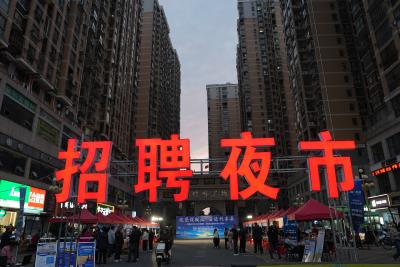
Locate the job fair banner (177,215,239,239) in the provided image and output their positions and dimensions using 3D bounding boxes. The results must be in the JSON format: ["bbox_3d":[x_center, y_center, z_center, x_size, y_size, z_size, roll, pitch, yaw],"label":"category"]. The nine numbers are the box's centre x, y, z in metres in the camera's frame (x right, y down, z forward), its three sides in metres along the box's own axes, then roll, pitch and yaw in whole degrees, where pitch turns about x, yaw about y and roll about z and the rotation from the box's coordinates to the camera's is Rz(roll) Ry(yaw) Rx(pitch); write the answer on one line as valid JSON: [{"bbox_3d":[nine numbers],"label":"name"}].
[{"bbox_3d":[1.130,15.060,46.620,10.000,3.540,0.200,-1,-19,1],"label":"job fair banner"}]

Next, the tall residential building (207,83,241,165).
[{"bbox_3d":[17.950,15.010,191.450,24.000,97.000,19.000,-1,-19,1],"label":"tall residential building"}]

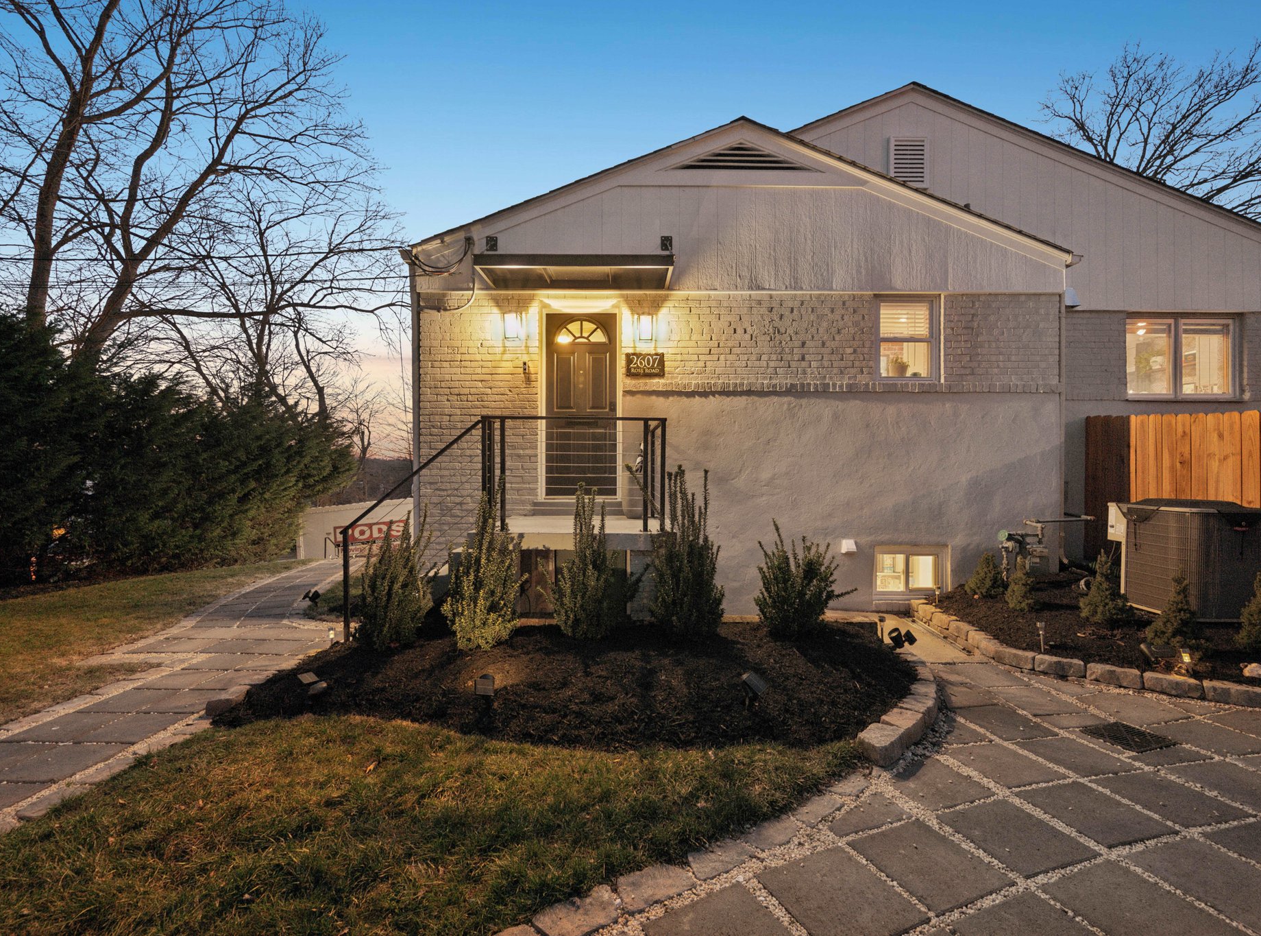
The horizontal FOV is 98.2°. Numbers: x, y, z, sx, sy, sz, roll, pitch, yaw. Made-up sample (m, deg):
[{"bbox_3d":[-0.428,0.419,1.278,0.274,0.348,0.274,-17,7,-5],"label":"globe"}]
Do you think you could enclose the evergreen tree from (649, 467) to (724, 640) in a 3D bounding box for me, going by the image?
[{"bbox_3d":[0.435,0.665,4.300,0.580,1.310,0.550,0,0,0],"label":"evergreen tree"}]

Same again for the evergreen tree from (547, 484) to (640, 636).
[{"bbox_3d":[-0.270,0.710,4.200,0.660,1.170,0.580,0,0,0],"label":"evergreen tree"}]

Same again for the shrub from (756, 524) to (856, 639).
[{"bbox_3d":[1.430,0.930,4.500,0.760,0.960,0.680,0,0,0],"label":"shrub"}]

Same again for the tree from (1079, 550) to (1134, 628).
[{"bbox_3d":[4.330,1.080,4.960,0.400,0.690,0.400,0,0,0],"label":"tree"}]

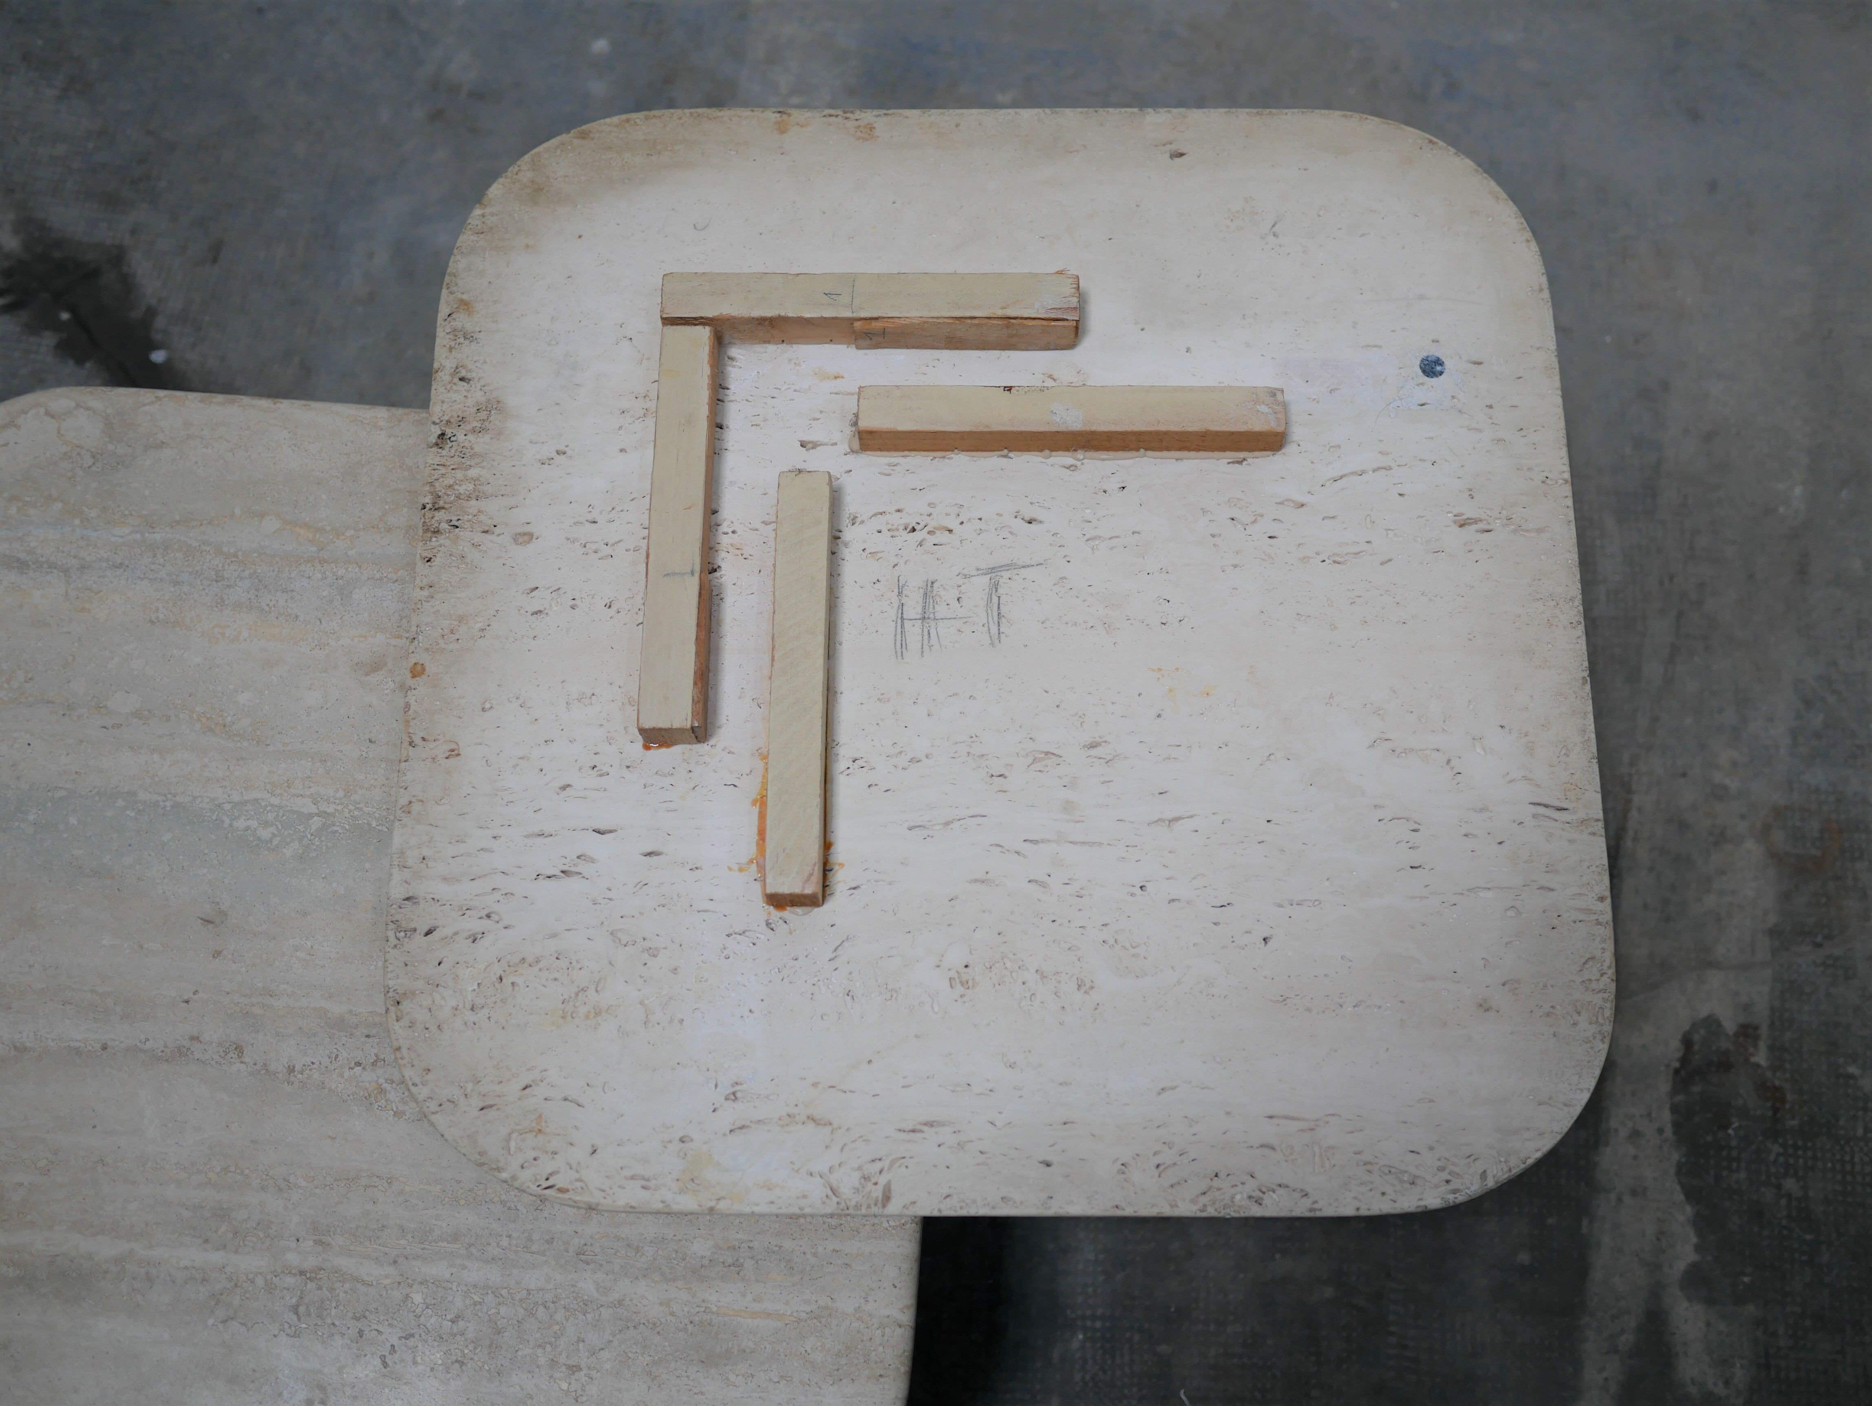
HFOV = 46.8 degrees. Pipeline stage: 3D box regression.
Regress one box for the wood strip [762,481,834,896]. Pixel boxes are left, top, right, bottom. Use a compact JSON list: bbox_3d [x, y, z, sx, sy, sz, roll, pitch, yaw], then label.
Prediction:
[{"bbox_3d":[-0.059,-0.008,0.951,0.023,0.022,0.194,0,72,1],"label":"wood strip"}]

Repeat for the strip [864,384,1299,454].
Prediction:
[{"bbox_3d":[0.062,-0.130,0.992,0.193,0.022,0.022,0,72,1],"label":"strip"}]

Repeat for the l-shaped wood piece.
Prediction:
[{"bbox_3d":[-0.031,-0.090,0.979,0.193,0.021,0.222,0,72,1],"label":"l-shaped wood piece"}]

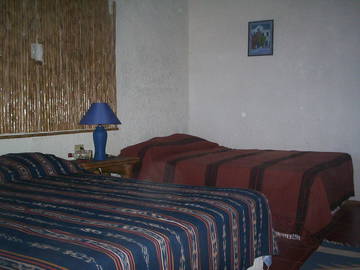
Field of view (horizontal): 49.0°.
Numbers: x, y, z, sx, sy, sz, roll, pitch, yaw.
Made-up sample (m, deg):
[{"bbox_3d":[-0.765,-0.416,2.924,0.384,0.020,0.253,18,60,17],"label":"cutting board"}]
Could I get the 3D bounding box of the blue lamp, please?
[{"bbox_3d":[-0.688,-0.028,3.420,0.355,0.497,0.355,0,4,0],"label":"blue lamp"}]

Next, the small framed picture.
[{"bbox_3d":[0.934,-1.111,4.550,0.285,0.395,0.025,2,5,24],"label":"small framed picture"}]

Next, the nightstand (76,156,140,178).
[{"bbox_3d":[-0.720,0.529,3.537,0.380,0.600,0.640,2,5,29],"label":"nightstand"}]

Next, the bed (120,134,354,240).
[{"bbox_3d":[0.592,0.384,4.058,2.000,0.730,1.380,2,5,29],"label":"bed"}]

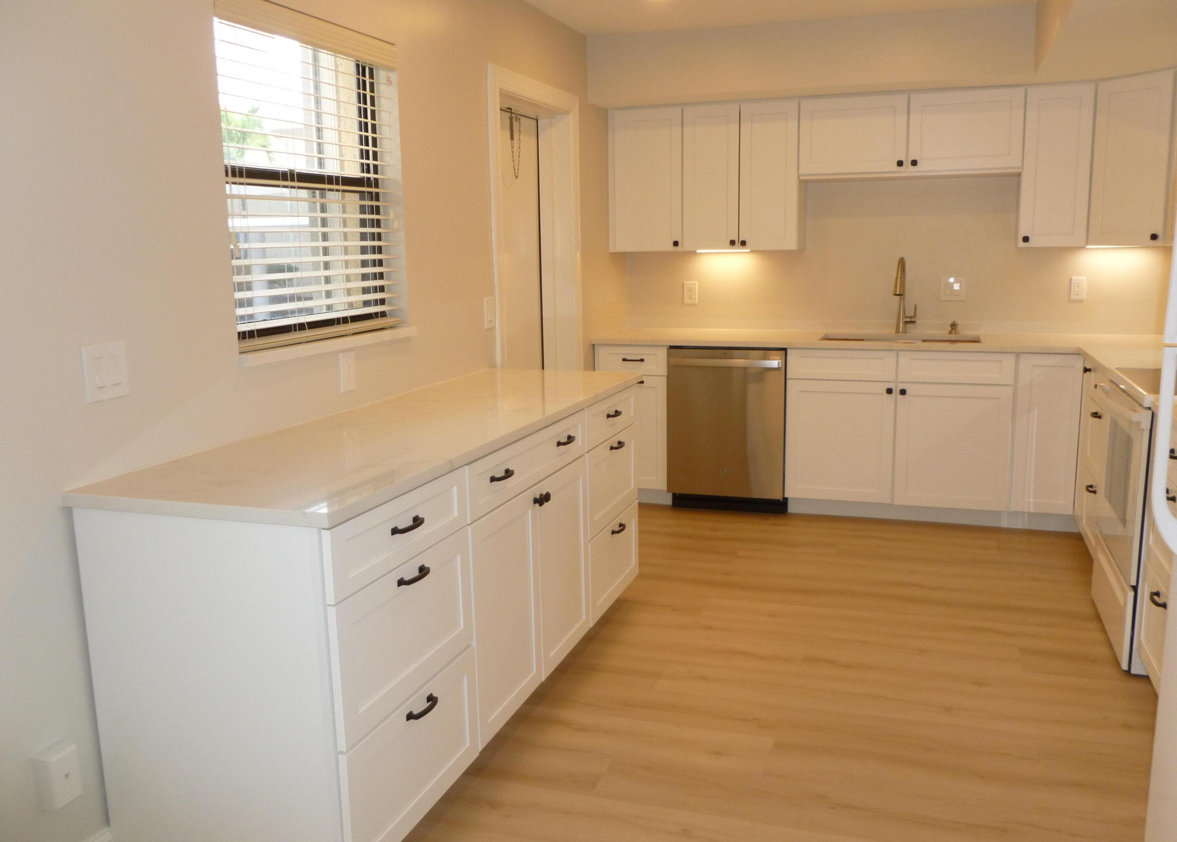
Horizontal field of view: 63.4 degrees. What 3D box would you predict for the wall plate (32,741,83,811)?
[{"bbox_3d":[-1.087,0.725,1.947,0.053,0.112,0.066,2,10,19],"label":"wall plate"}]

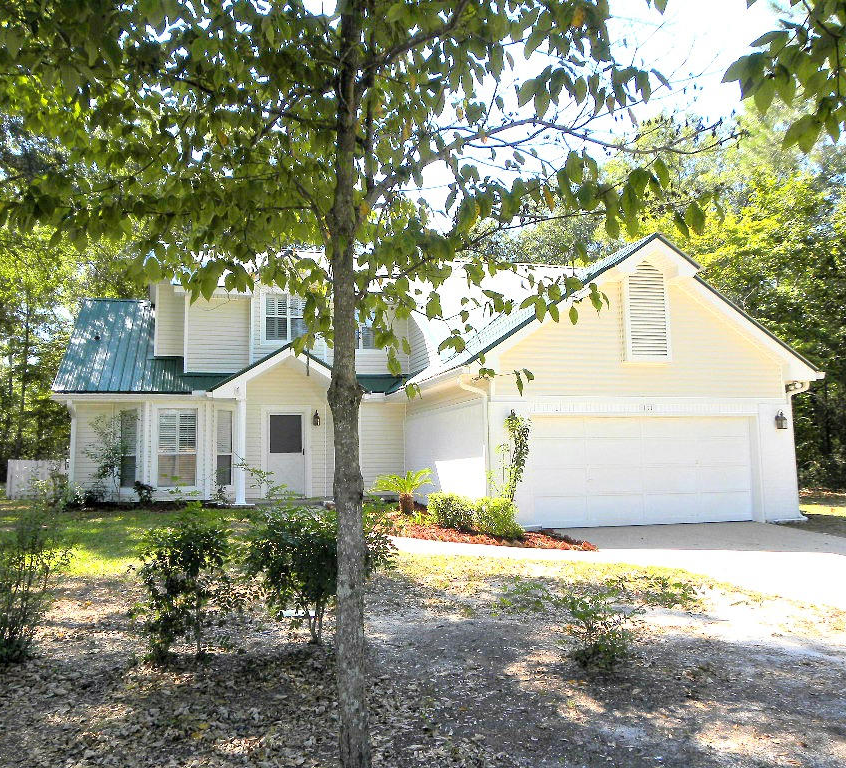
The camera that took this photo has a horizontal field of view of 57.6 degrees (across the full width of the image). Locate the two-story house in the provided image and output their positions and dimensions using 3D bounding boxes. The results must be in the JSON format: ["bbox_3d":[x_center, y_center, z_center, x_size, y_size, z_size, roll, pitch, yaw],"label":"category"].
[{"bbox_3d":[-1.105,-0.506,20.161,15.540,7.600,13.750,1,-6,-15],"label":"two-story house"}]

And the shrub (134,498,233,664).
[{"bbox_3d":[-1.833,1.496,5.887,0.750,1.178,0.713,1,-6,-17],"label":"shrub"}]

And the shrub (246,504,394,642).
[{"bbox_3d":[-0.866,1.562,6.423,1.189,1.113,1.070,0,-5,-8],"label":"shrub"}]

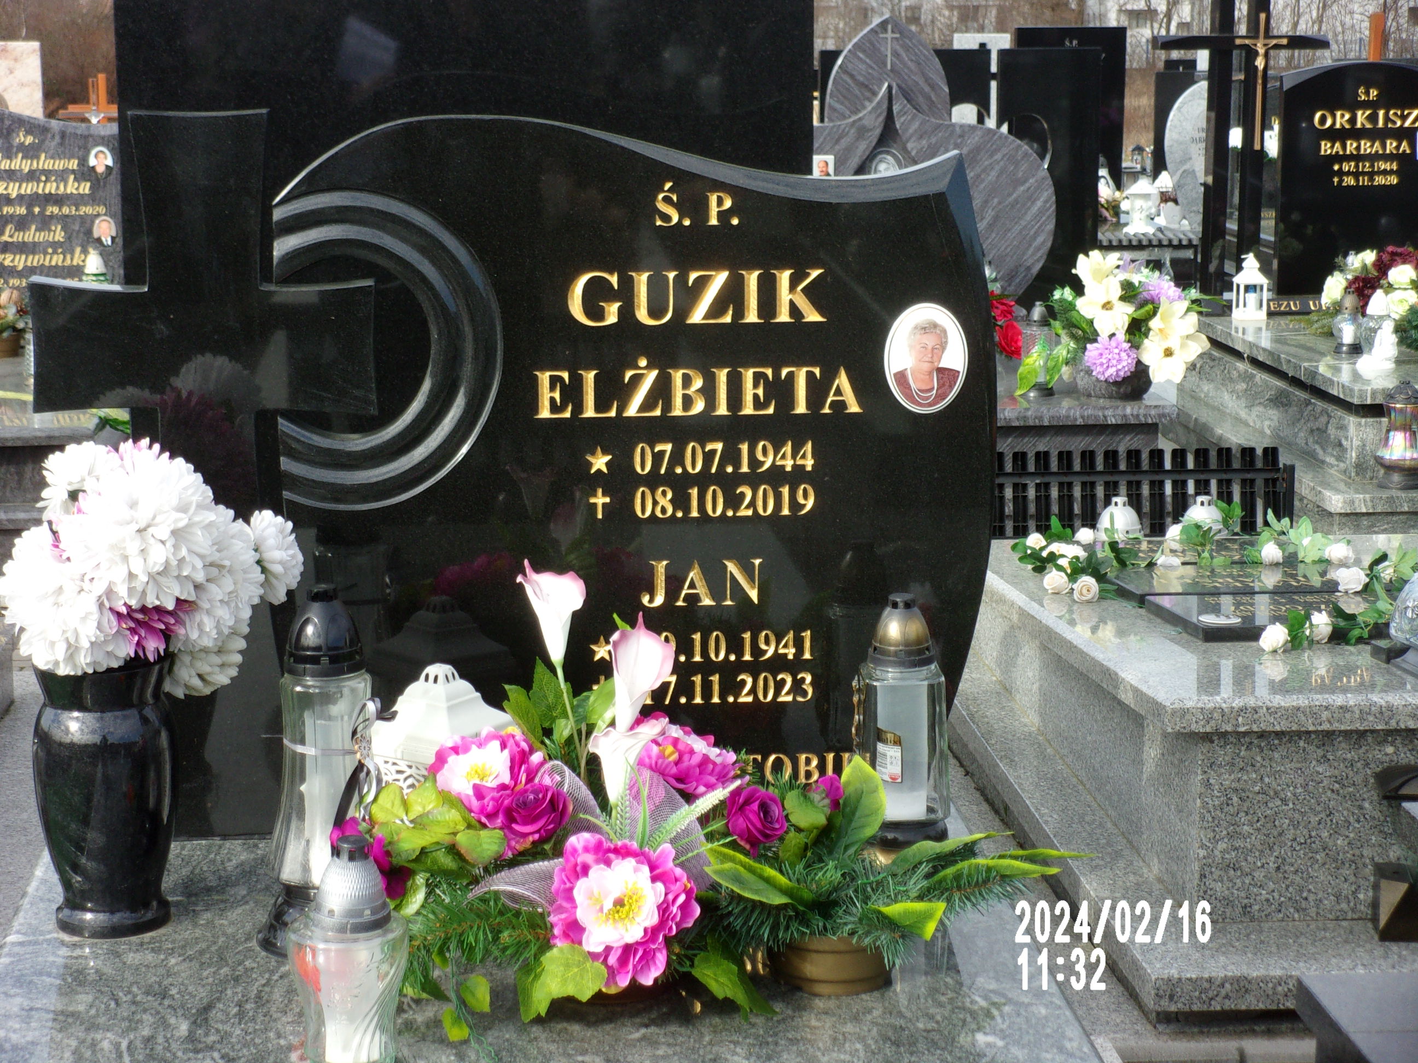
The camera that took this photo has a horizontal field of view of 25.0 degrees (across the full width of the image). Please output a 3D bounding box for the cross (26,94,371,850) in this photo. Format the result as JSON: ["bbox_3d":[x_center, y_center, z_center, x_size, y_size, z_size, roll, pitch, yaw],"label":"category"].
[{"bbox_3d":[-0.521,-0.057,3.333,0.353,0.758,0.080,-1,10,-5],"label":"cross"}]

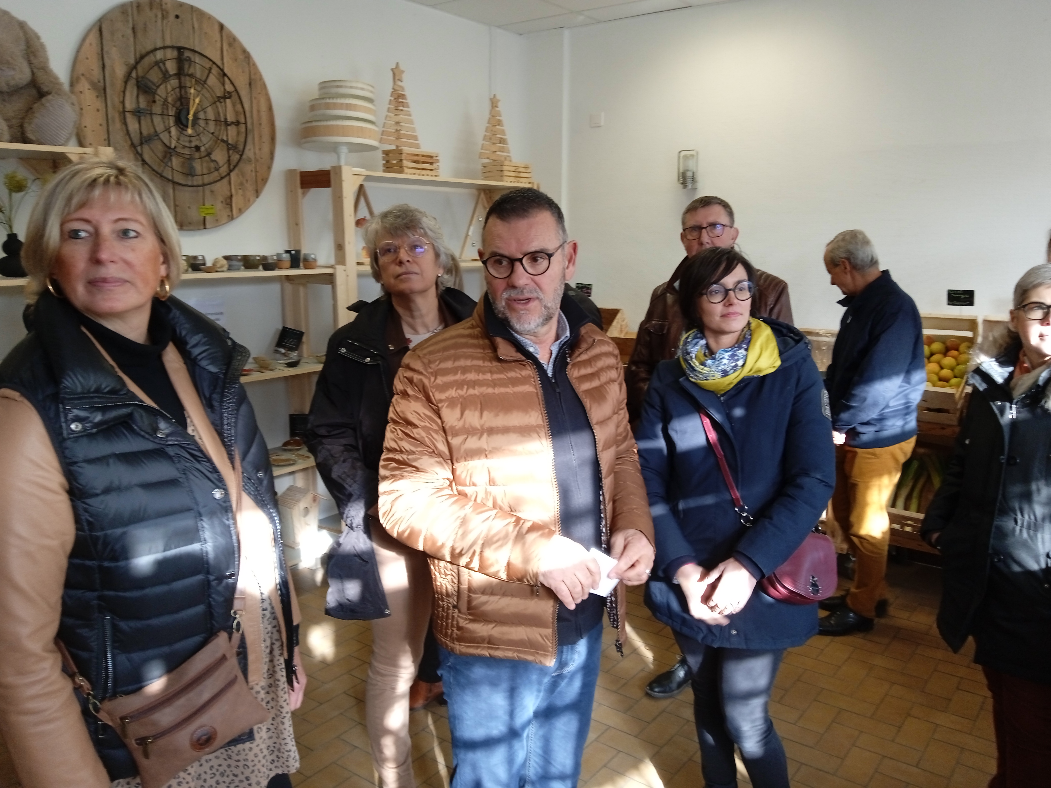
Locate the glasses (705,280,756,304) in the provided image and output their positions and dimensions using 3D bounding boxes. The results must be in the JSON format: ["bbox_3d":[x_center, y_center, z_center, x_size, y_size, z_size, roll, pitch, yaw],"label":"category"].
[{"bbox_3d":[0.504,-0.259,2.134,0.136,0.049,0.138,-4,10,4],"label":"glasses"}]

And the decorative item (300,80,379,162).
[{"bbox_3d":[-0.937,-1.349,4.272,0.400,0.430,0.400,0,11,0],"label":"decorative item"}]

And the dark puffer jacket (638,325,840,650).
[{"bbox_3d":[0.523,0.221,2.158,0.480,0.810,0.350,3,11,16],"label":"dark puffer jacket"}]

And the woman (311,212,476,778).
[{"bbox_3d":[-0.321,0.390,2.251,0.520,1.740,0.360,-3,11,-18],"label":"woman"}]

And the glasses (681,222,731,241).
[{"bbox_3d":[0.601,-0.523,2.779,0.138,0.043,0.140,0,3,27],"label":"glasses"}]

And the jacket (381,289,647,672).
[{"bbox_3d":[-0.030,0.151,1.616,0.500,0.690,0.360,-4,11,-20],"label":"jacket"}]

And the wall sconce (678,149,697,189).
[{"bbox_3d":[0.960,-1.328,5.027,0.115,0.225,0.110,8,13,37],"label":"wall sconce"}]

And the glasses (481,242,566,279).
[{"bbox_3d":[0.002,-0.255,1.560,0.138,0.046,0.140,-2,20,15],"label":"glasses"}]

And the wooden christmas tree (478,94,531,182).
[{"bbox_3d":[-0.121,-1.549,5.181,0.190,0.520,0.310,8,13,37],"label":"wooden christmas tree"}]

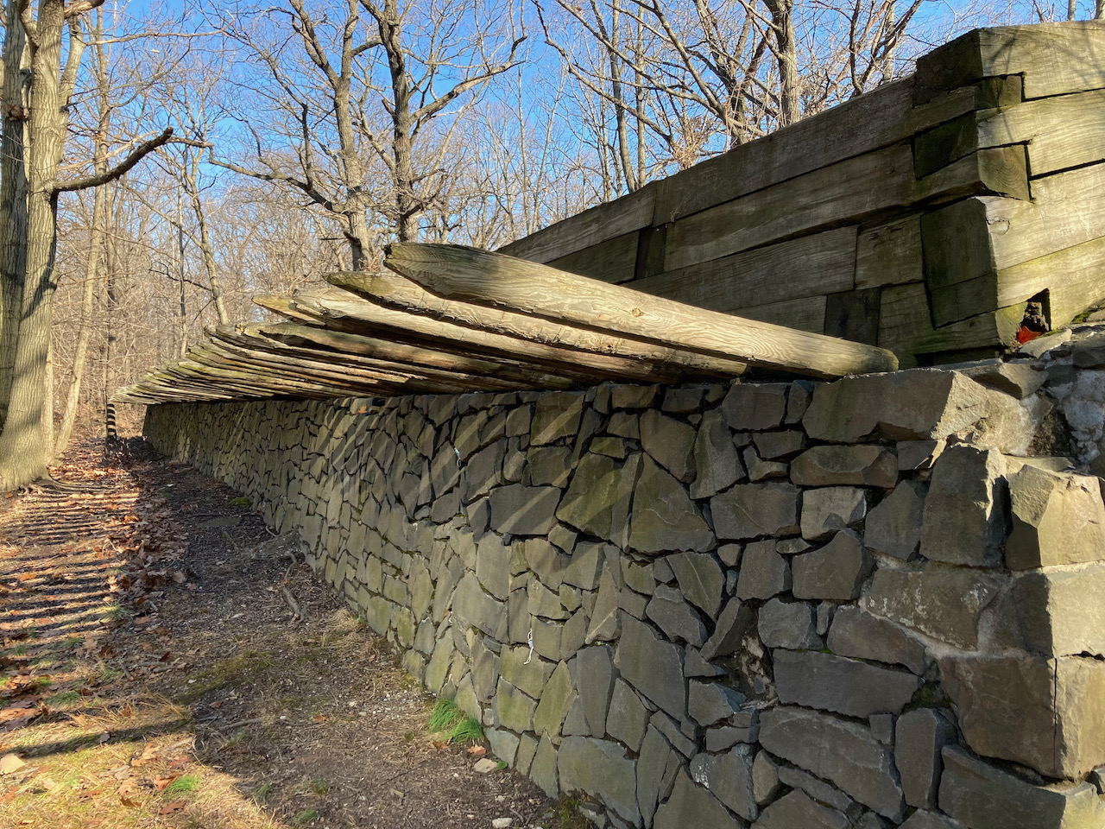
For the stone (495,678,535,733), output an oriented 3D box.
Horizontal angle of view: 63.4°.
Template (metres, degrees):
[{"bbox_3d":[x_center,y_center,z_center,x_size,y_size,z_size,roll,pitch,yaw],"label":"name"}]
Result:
[{"bbox_3d":[-0.091,1.259,3.783,0.173,0.201,0.414,5,-2,-26],"label":"stone"}]

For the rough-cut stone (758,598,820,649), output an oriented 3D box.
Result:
[{"bbox_3d":[0.680,0.571,2.417,0.130,0.139,0.217,8,-3,-25],"label":"rough-cut stone"}]

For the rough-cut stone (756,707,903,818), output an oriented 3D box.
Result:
[{"bbox_3d":[0.748,0.836,2.244,0.179,0.153,0.495,8,-3,-25],"label":"rough-cut stone"}]

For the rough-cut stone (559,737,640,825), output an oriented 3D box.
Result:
[{"bbox_3d":[0.236,1.257,3.153,0.200,0.278,0.585,5,-2,-26],"label":"rough-cut stone"}]

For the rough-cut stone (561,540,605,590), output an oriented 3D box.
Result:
[{"bbox_3d":[0.175,0.590,3.518,0.148,0.192,0.269,8,-3,-25],"label":"rough-cut stone"}]

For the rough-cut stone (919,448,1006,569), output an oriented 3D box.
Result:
[{"bbox_3d":[0.957,0.209,1.985,0.170,0.253,0.168,8,-3,-25],"label":"rough-cut stone"}]

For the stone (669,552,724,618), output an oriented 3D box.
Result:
[{"bbox_3d":[0.479,0.502,2.719,0.137,0.181,0.286,5,-2,-26],"label":"stone"}]

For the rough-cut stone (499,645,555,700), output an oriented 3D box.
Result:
[{"bbox_3d":[-0.056,1.145,4.016,0.176,0.193,0.530,10,-7,-26],"label":"rough-cut stone"}]

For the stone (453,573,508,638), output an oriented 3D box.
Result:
[{"bbox_3d":[-0.290,0.899,4.276,0.160,0.234,0.600,-2,2,-27],"label":"stone"}]

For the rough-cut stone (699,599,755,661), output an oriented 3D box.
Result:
[{"bbox_3d":[0.554,0.628,2.643,0.140,0.193,0.184,-2,2,-27],"label":"rough-cut stone"}]

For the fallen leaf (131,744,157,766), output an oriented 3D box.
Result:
[{"bbox_3d":[-1.800,1.490,3.943,0.090,0.040,0.140,0,1,9],"label":"fallen leaf"}]

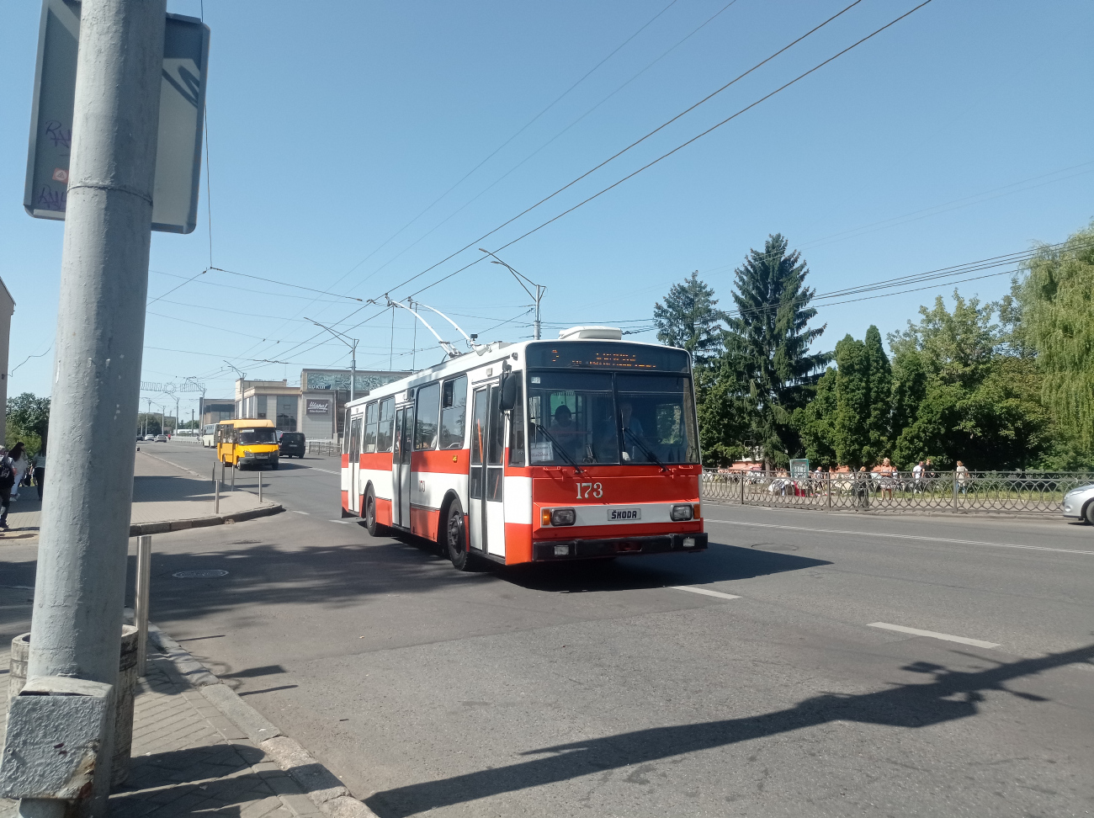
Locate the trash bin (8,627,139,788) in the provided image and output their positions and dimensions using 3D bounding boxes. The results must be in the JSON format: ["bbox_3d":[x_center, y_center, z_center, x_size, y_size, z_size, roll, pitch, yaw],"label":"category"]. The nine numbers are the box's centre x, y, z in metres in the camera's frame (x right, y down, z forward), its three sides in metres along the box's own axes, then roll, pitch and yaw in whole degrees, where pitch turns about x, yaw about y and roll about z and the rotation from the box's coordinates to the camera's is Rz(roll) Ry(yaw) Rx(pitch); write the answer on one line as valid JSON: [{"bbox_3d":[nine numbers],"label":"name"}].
[{"bbox_3d":[-2.070,1.303,3.864,0.490,0.615,0.490,1,-3,0],"label":"trash bin"}]

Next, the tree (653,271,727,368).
[{"bbox_3d":[10.300,-2.250,63.000,6.000,15.100,6.000,0,-3,0],"label":"tree"}]

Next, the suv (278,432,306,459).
[{"bbox_3d":[-19.200,2.680,65.500,1.880,1.880,4.800,2,-4,-25],"label":"suv"}]

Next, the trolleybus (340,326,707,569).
[{"bbox_3d":[-1.315,0.796,15.358,2.500,3.200,11.340,1,-3,-23],"label":"trolleybus"}]

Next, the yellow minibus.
[{"bbox_3d":[-16.450,1.960,48.600,2.050,2.620,5.700,2,-4,-30],"label":"yellow minibus"}]

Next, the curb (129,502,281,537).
[{"bbox_3d":[-8.050,2.660,21.500,0.500,0.200,7.300,0,-3,7],"label":"curb"}]

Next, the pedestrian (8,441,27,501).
[{"bbox_3d":[-14.520,1.725,24.200,0.550,1.640,0.480,2,-4,-21],"label":"pedestrian"}]

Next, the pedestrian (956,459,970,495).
[{"bbox_3d":[18.700,3.140,39.800,0.550,1.640,0.480,0,-3,6],"label":"pedestrian"}]

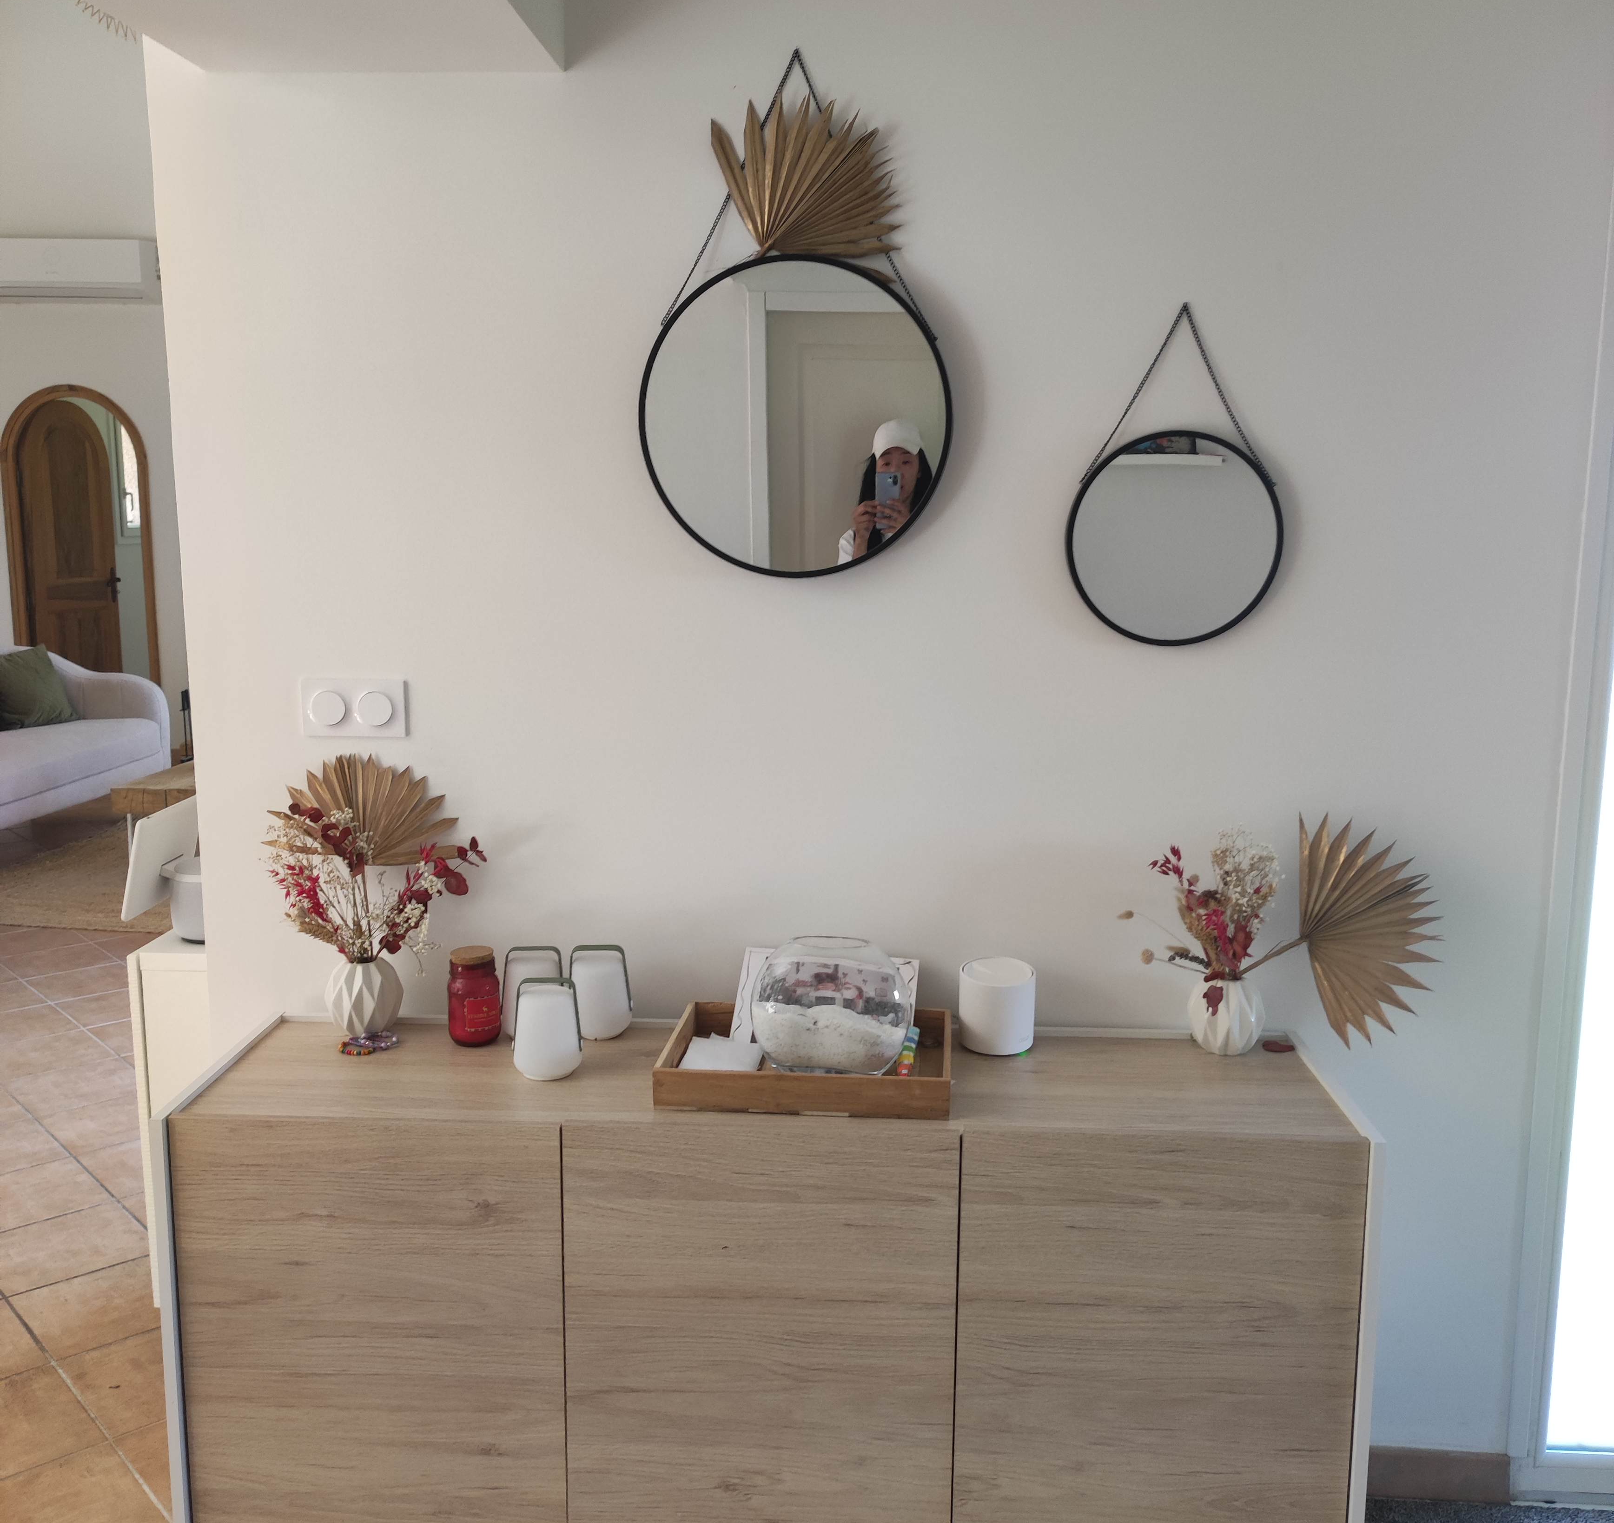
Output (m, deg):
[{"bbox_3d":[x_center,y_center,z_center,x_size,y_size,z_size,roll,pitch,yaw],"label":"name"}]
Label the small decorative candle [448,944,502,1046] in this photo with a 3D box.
[{"bbox_3d":[-0.497,0.346,2.330,0.082,0.139,0.082,0,8,0],"label":"small decorative candle"}]

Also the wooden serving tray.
[{"bbox_3d":[0.007,0.412,2.180,0.388,0.053,0.295,1,8,5],"label":"wooden serving tray"}]

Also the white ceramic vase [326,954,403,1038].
[{"bbox_3d":[-0.664,0.356,2.340,0.118,0.117,0.118,0,8,3],"label":"white ceramic vase"}]

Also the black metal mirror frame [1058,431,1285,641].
[{"bbox_3d":[0.524,-0.317,2.222,0.307,0.307,0.025,0,11,3],"label":"black metal mirror frame"}]

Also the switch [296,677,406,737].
[{"bbox_3d":[-0.679,-0.081,2.329,0.156,0.088,0.018,0,8,3],"label":"switch"}]

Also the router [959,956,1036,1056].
[{"bbox_3d":[0.279,0.360,2.285,0.110,0.114,0.110,0,8,0],"label":"router"}]

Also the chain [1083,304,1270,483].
[{"bbox_3d":[0.534,-0.524,2.221,0.274,0.253,0.016,1,8,3],"label":"chain"}]

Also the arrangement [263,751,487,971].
[{"bbox_3d":[-0.636,0.156,2.291,0.328,0.330,0.190,1,8,3],"label":"arrangement"}]

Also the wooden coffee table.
[{"bbox_3d":[-2.756,0.236,7.522,0.650,0.380,1.150,1,8,3],"label":"wooden coffee table"}]

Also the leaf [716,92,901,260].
[{"bbox_3d":[-0.001,-0.798,2.138,0.260,0.225,0.060,1,8,3],"label":"leaf"}]

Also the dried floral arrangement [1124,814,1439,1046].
[{"bbox_3d":[0.682,0.247,2.239,0.456,0.351,0.155,0,8,3],"label":"dried floral arrangement"}]

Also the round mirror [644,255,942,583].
[{"bbox_3d":[-0.016,-0.490,2.224,0.451,0.451,0.025,0,11,3],"label":"round mirror"}]

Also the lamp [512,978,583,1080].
[{"bbox_3d":[-0.360,0.367,2.162,0.098,0.133,0.093,1,8,3],"label":"lamp"}]

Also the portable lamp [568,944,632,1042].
[{"bbox_3d":[-0.309,0.343,2.332,0.098,0.133,0.093,1,8,3],"label":"portable lamp"}]

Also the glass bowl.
[{"bbox_3d":[0.036,0.336,2.183,0.222,0.171,0.222,0,8,0],"label":"glass bowl"}]

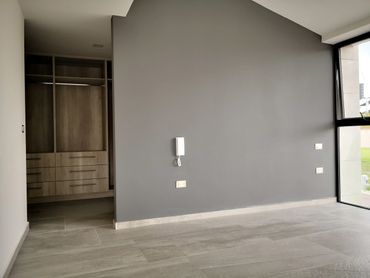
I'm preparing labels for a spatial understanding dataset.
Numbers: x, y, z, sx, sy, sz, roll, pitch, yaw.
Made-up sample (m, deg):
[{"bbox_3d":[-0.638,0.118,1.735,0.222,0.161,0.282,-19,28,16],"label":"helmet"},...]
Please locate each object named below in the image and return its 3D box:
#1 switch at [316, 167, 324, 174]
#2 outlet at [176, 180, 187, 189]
[{"bbox_3d":[1.937,0.453,4.147,0.122,0.081,0.012,-1,0,-20],"label":"switch"},{"bbox_3d":[-0.043,0.532,3.411,0.122,0.081,0.012,-1,0,-20],"label":"outlet"}]

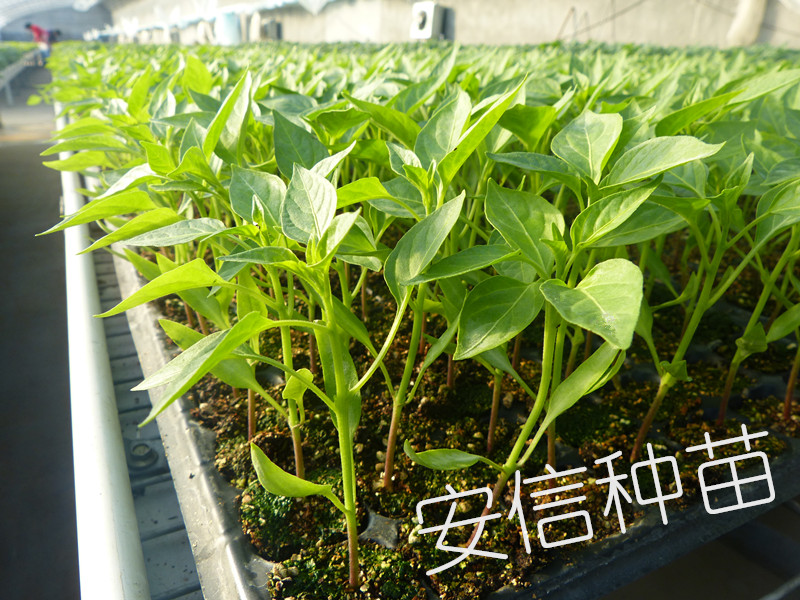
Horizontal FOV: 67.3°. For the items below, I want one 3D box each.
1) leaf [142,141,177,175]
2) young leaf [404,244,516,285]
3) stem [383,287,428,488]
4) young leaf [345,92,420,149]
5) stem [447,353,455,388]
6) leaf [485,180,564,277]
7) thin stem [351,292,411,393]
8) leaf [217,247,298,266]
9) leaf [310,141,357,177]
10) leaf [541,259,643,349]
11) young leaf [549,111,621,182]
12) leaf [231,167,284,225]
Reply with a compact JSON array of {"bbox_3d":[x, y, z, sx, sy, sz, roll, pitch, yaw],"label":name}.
[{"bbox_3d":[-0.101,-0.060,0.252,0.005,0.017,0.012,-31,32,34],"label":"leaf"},{"bbox_3d":[0.016,-0.009,0.160,0.033,0.005,0.009,-17,42,-19],"label":"young leaf"},{"bbox_3d":[0.001,0.035,0.222,0.005,0.087,0.005,9,23,2],"label":"stem"},{"bbox_3d":[-0.006,-0.065,0.217,0.034,0.006,0.017,32,-23,-13],"label":"young leaf"},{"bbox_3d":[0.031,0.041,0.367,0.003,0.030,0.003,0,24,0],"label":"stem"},{"bbox_3d":[0.044,-0.025,0.212,0.027,0.007,0.045,-12,56,-20],"label":"leaf"},{"bbox_3d":[-0.005,0.011,0.150,0.003,0.028,0.002,31,0,0],"label":"thin stem"},{"bbox_3d":[-0.034,-0.010,0.145,0.020,0.004,0.009,-3,24,-7],"label":"leaf"},{"bbox_3d":[-0.023,-0.047,0.201,0.021,0.005,0.011,-42,59,-15],"label":"leaf"},{"bbox_3d":[0.051,0.001,0.158,0.025,0.007,0.028,-22,40,-3],"label":"leaf"},{"bbox_3d":[0.066,-0.053,0.207,0.023,0.030,0.006,0,-21,0],"label":"young leaf"},{"bbox_3d":[-0.049,-0.036,0.207,0.017,0.006,0.033,-38,60,-6],"label":"leaf"}]

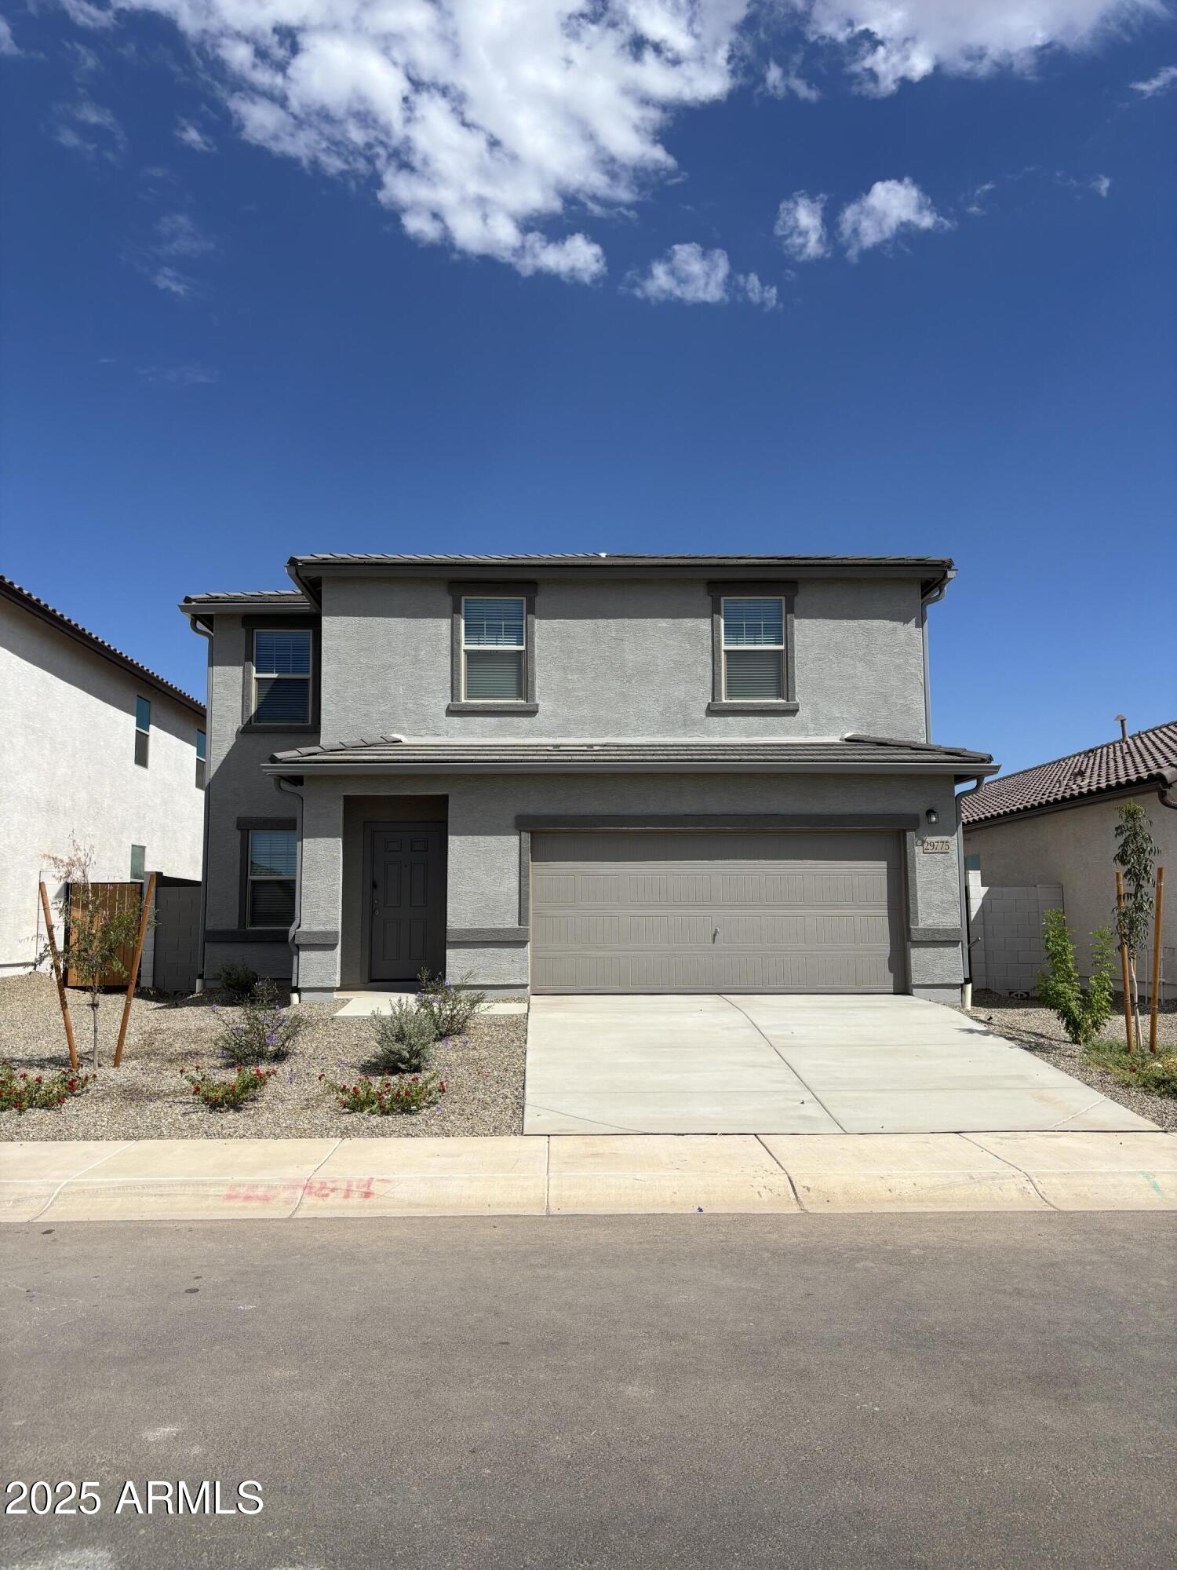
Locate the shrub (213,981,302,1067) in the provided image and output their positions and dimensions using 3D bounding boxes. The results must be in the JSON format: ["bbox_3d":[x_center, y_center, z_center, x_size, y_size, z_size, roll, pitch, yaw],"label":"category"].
[{"bbox_3d":[-3.267,2.343,11.650,0.877,0.837,0.850,0,-5,-1],"label":"shrub"}]

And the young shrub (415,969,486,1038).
[{"bbox_3d":[-1.508,2.387,12.900,0.774,0.755,0.750,0,-5,-1],"label":"young shrub"}]

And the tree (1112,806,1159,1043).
[{"bbox_3d":[5.600,1.417,12.050,0.417,2.528,0.450,0,-5,-1],"label":"tree"}]

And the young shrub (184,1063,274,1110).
[{"bbox_3d":[-3.014,2.525,9.900,0.767,0.370,0.650,0,-5,-1],"label":"young shrub"}]

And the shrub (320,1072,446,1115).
[{"bbox_3d":[-1.678,2.521,9.650,1.015,0.322,0.800,0,-5,-1],"label":"shrub"}]

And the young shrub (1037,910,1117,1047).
[{"bbox_3d":[5.156,2.036,12.450,0.765,1.435,0.750,0,-5,-1],"label":"young shrub"}]

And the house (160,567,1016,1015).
[{"bbox_3d":[-0.650,-0.330,21.160,11.200,7.240,13.000,0,-5,-1],"label":"house"}]

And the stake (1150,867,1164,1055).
[{"bbox_3d":[5.782,1.770,11.985,0.060,1.904,0.060,5,-5,-1],"label":"stake"}]

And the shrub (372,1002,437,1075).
[{"bbox_3d":[-1.764,2.399,11.200,0.623,0.700,0.620,0,-5,-1],"label":"shrub"}]

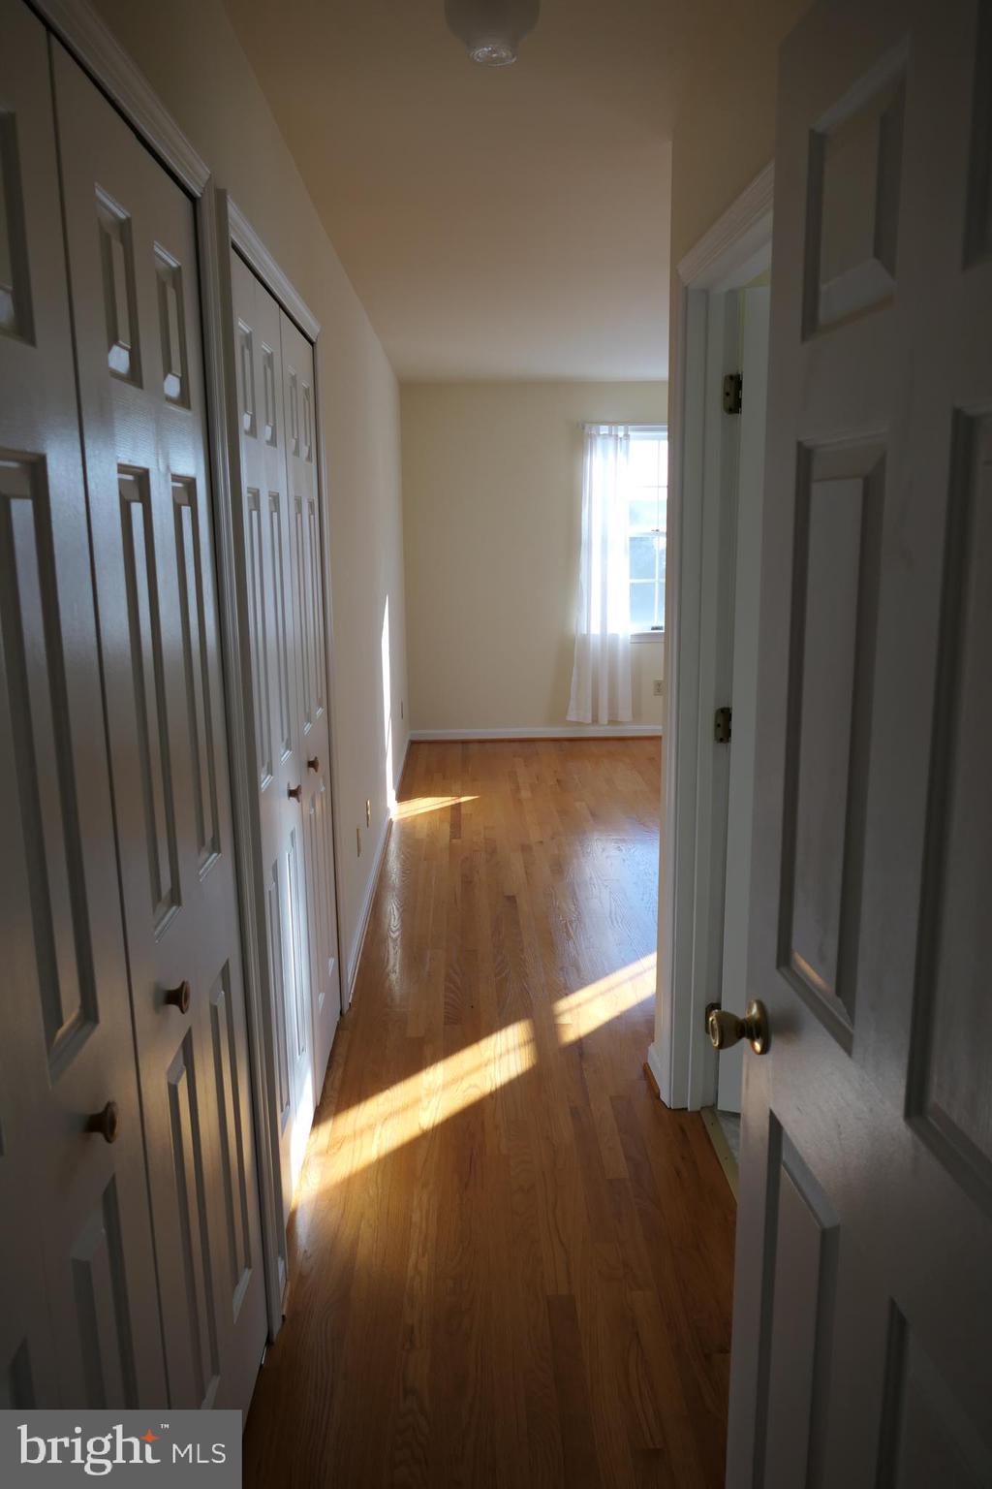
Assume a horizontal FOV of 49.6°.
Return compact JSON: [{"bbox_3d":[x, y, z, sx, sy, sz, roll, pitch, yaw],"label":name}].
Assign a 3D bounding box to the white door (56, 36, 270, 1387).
[{"bbox_3d":[-0.467,0.192,1.586,0.045,1.994,0.594,-1,12,-2],"label":"white door"}]

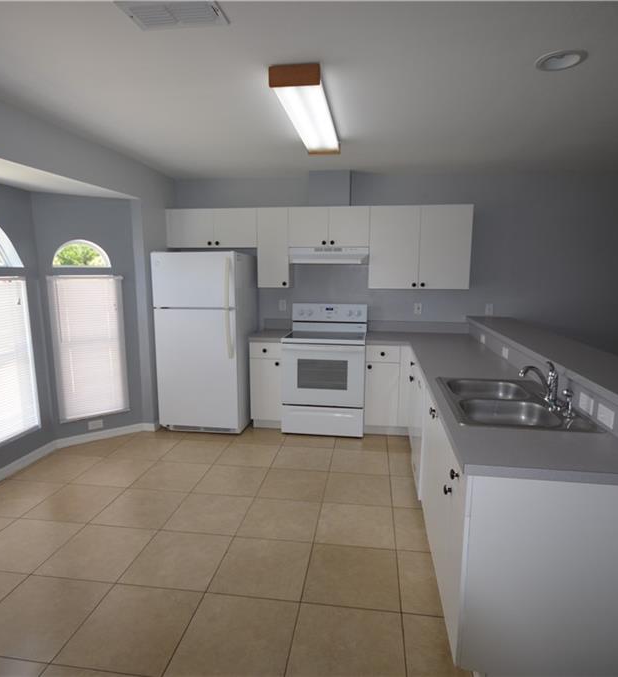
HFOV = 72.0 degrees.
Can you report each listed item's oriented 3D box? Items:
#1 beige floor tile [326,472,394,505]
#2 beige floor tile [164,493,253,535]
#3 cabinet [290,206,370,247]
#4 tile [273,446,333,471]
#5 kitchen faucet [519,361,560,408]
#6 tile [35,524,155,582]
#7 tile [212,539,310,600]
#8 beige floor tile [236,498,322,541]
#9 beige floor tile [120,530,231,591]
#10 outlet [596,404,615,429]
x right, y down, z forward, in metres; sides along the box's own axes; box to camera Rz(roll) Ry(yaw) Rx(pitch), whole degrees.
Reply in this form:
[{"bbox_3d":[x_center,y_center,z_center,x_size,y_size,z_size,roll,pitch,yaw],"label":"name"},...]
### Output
[{"bbox_3d":[0.349,1.061,2.994,0.458,0.010,0.445,1,9,8],"label":"beige floor tile"},{"bbox_3d":[-0.621,1.119,2.729,0.457,0.010,0.457,1,8,8],"label":"beige floor tile"},{"bbox_3d":[0.201,-1.058,4.095,0.757,0.361,0.310,1,9,8],"label":"cabinet"},{"bbox_3d":[-0.041,1.006,3.563,0.457,0.010,0.457,1,8,8],"label":"tile"},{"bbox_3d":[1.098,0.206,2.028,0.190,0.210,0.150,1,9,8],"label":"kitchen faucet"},{"bbox_3d":[-1.146,1.173,2.345,0.458,0.010,0.445,1,9,8],"label":"tile"},{"bbox_3d":[-0.233,1.183,2.204,0.457,0.010,0.437,1,9,8],"label":"tile"},{"bbox_3d":[-0.169,1.131,2.663,0.462,0.010,0.445,1,9,8],"label":"beige floor tile"},{"bbox_3d":[-0.693,1.190,2.298,0.462,0.010,0.445,1,9,8],"label":"beige floor tile"},{"bbox_3d":[1.114,0.297,1.598,0.010,0.072,0.116,1,8,9],"label":"outlet"}]

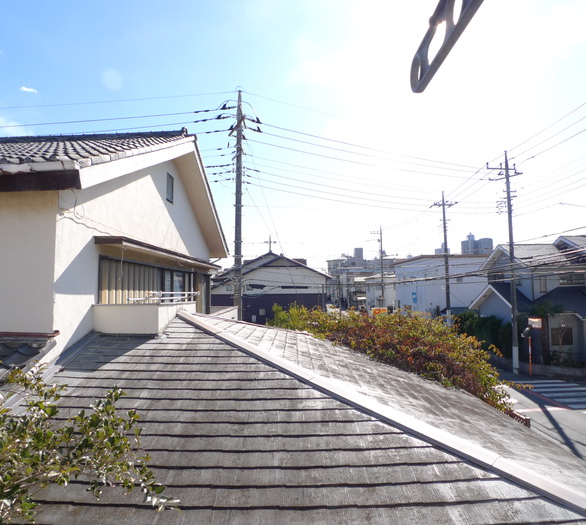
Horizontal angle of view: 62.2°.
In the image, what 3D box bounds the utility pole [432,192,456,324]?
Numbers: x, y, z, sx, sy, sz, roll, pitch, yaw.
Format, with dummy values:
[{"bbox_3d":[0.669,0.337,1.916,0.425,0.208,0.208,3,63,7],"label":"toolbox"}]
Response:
[{"bbox_3d":[13.363,0.636,42.346,1.950,13.730,0.450,0,-4,0],"label":"utility pole"}]

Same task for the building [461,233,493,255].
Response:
[{"bbox_3d":[268.159,3.897,716.208,43.000,93.136,30.000,-1,-4,20],"label":"building"}]

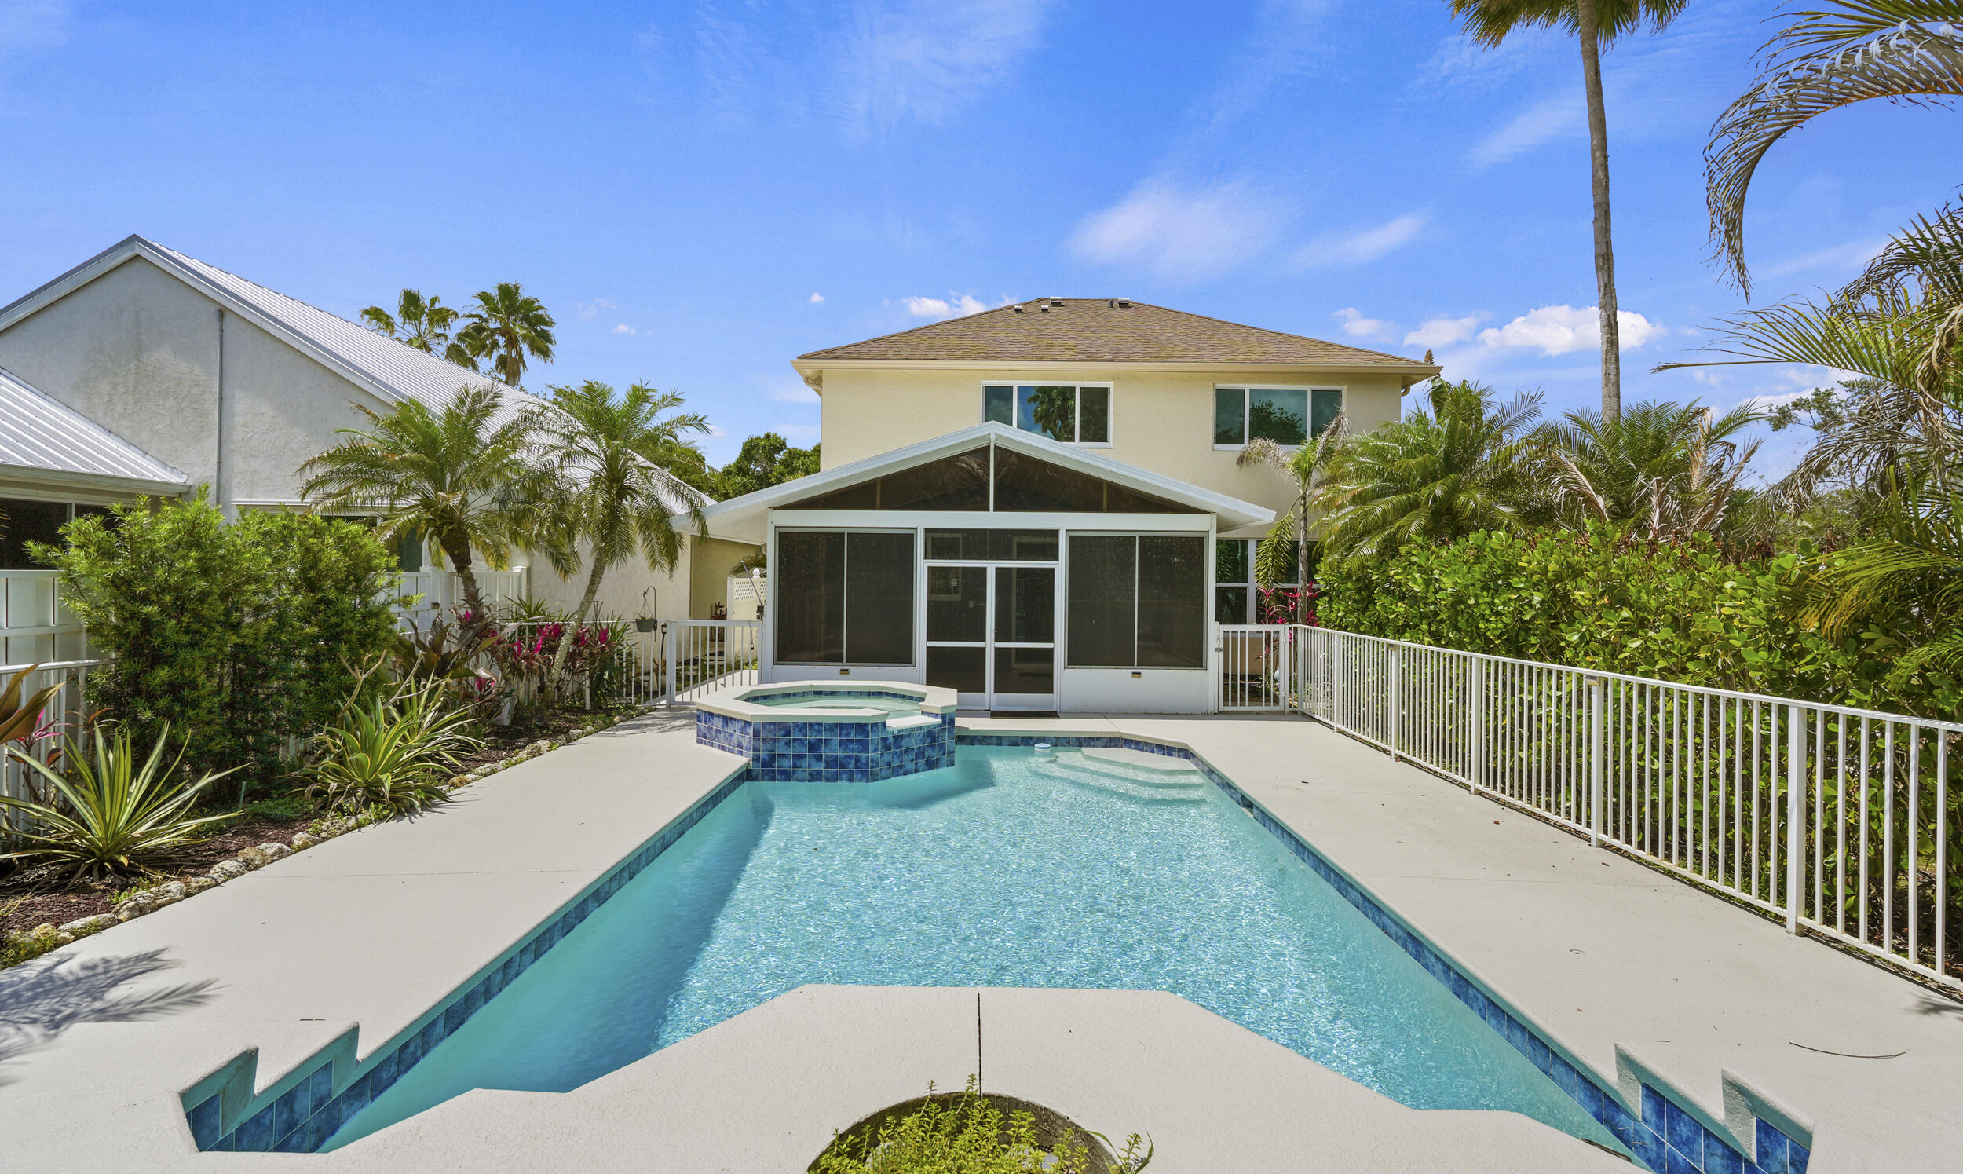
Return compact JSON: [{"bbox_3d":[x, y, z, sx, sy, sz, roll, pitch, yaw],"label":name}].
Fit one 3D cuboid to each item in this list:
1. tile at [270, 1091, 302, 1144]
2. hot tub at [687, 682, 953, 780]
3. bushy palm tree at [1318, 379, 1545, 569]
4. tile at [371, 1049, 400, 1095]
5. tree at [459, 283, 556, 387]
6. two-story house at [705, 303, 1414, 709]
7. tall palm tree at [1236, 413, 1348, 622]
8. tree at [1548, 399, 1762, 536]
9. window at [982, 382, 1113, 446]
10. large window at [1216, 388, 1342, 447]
[{"bbox_3d":[-2.327,1.785,2.945,0.014,0.148,0.148,1,0,0],"label":"tile"},{"bbox_3d":[-1.698,1.604,10.037,2.840,0.655,2.930,1,0,0],"label":"hot tub"},{"bbox_3d":[6.432,-0.596,12.511,3.252,4.759,3.252,1,0,0],"label":"bushy palm tree"},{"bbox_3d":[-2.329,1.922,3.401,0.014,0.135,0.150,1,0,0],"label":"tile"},{"bbox_3d":[-16.309,-4.490,29.955,3.323,11.941,3.323,1,0,0],"label":"tree"},{"bbox_3d":[2.281,-2.591,18.822,12.280,8.680,13.950,1,0,0],"label":"two-story house"},{"bbox_3d":[5.140,-0.564,14.508,1.886,4.654,1.886,1,0,0],"label":"tall palm tree"},{"bbox_3d":[8.086,-0.226,10.515,2.566,4.067,2.566,1,0,0],"label":"tree"},{"bbox_3d":[1.229,-3.284,16.643,2.474,1.243,0.120,1,0,0],"label":"window"},{"bbox_3d":[5.634,-3.225,16.651,2.503,1.243,0.120,1,0,0],"label":"large window"}]

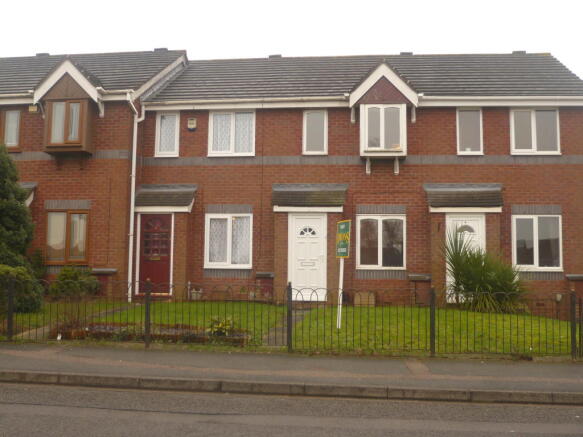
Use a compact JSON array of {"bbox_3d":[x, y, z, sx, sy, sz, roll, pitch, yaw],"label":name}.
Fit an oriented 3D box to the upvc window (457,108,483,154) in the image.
[{"bbox_3d":[4.334,-2.107,16.384,0.639,1.158,0.090,0,-5,4],"label":"upvc window"}]

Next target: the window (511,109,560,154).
[{"bbox_3d":[5.834,-2.066,16.160,1.147,1.119,0.100,0,-5,6],"label":"window"}]

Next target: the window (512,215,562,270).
[{"bbox_3d":[5.840,0.585,16.015,1.180,1.352,0.090,0,-5,4],"label":"window"}]

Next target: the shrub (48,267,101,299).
[{"bbox_3d":[-4.950,1.486,15.400,1.030,0.760,0.850,0,-5,4],"label":"shrub"}]

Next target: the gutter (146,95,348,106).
[{"bbox_3d":[-1.142,-2.872,16.508,5.013,0.125,0.125,0,-5,4],"label":"gutter"}]

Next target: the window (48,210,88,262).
[{"bbox_3d":[-5.335,0.440,16.024,1.073,1.311,0.090,0,-5,4],"label":"window"}]

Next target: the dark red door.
[{"bbox_3d":[-3.241,0.846,16.126,0.870,1.932,0.100,0,-5,6],"label":"dark red door"}]

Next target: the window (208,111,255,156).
[{"bbox_3d":[-1.492,-2.113,16.916,1.194,1.146,0.100,0,-5,6],"label":"window"}]

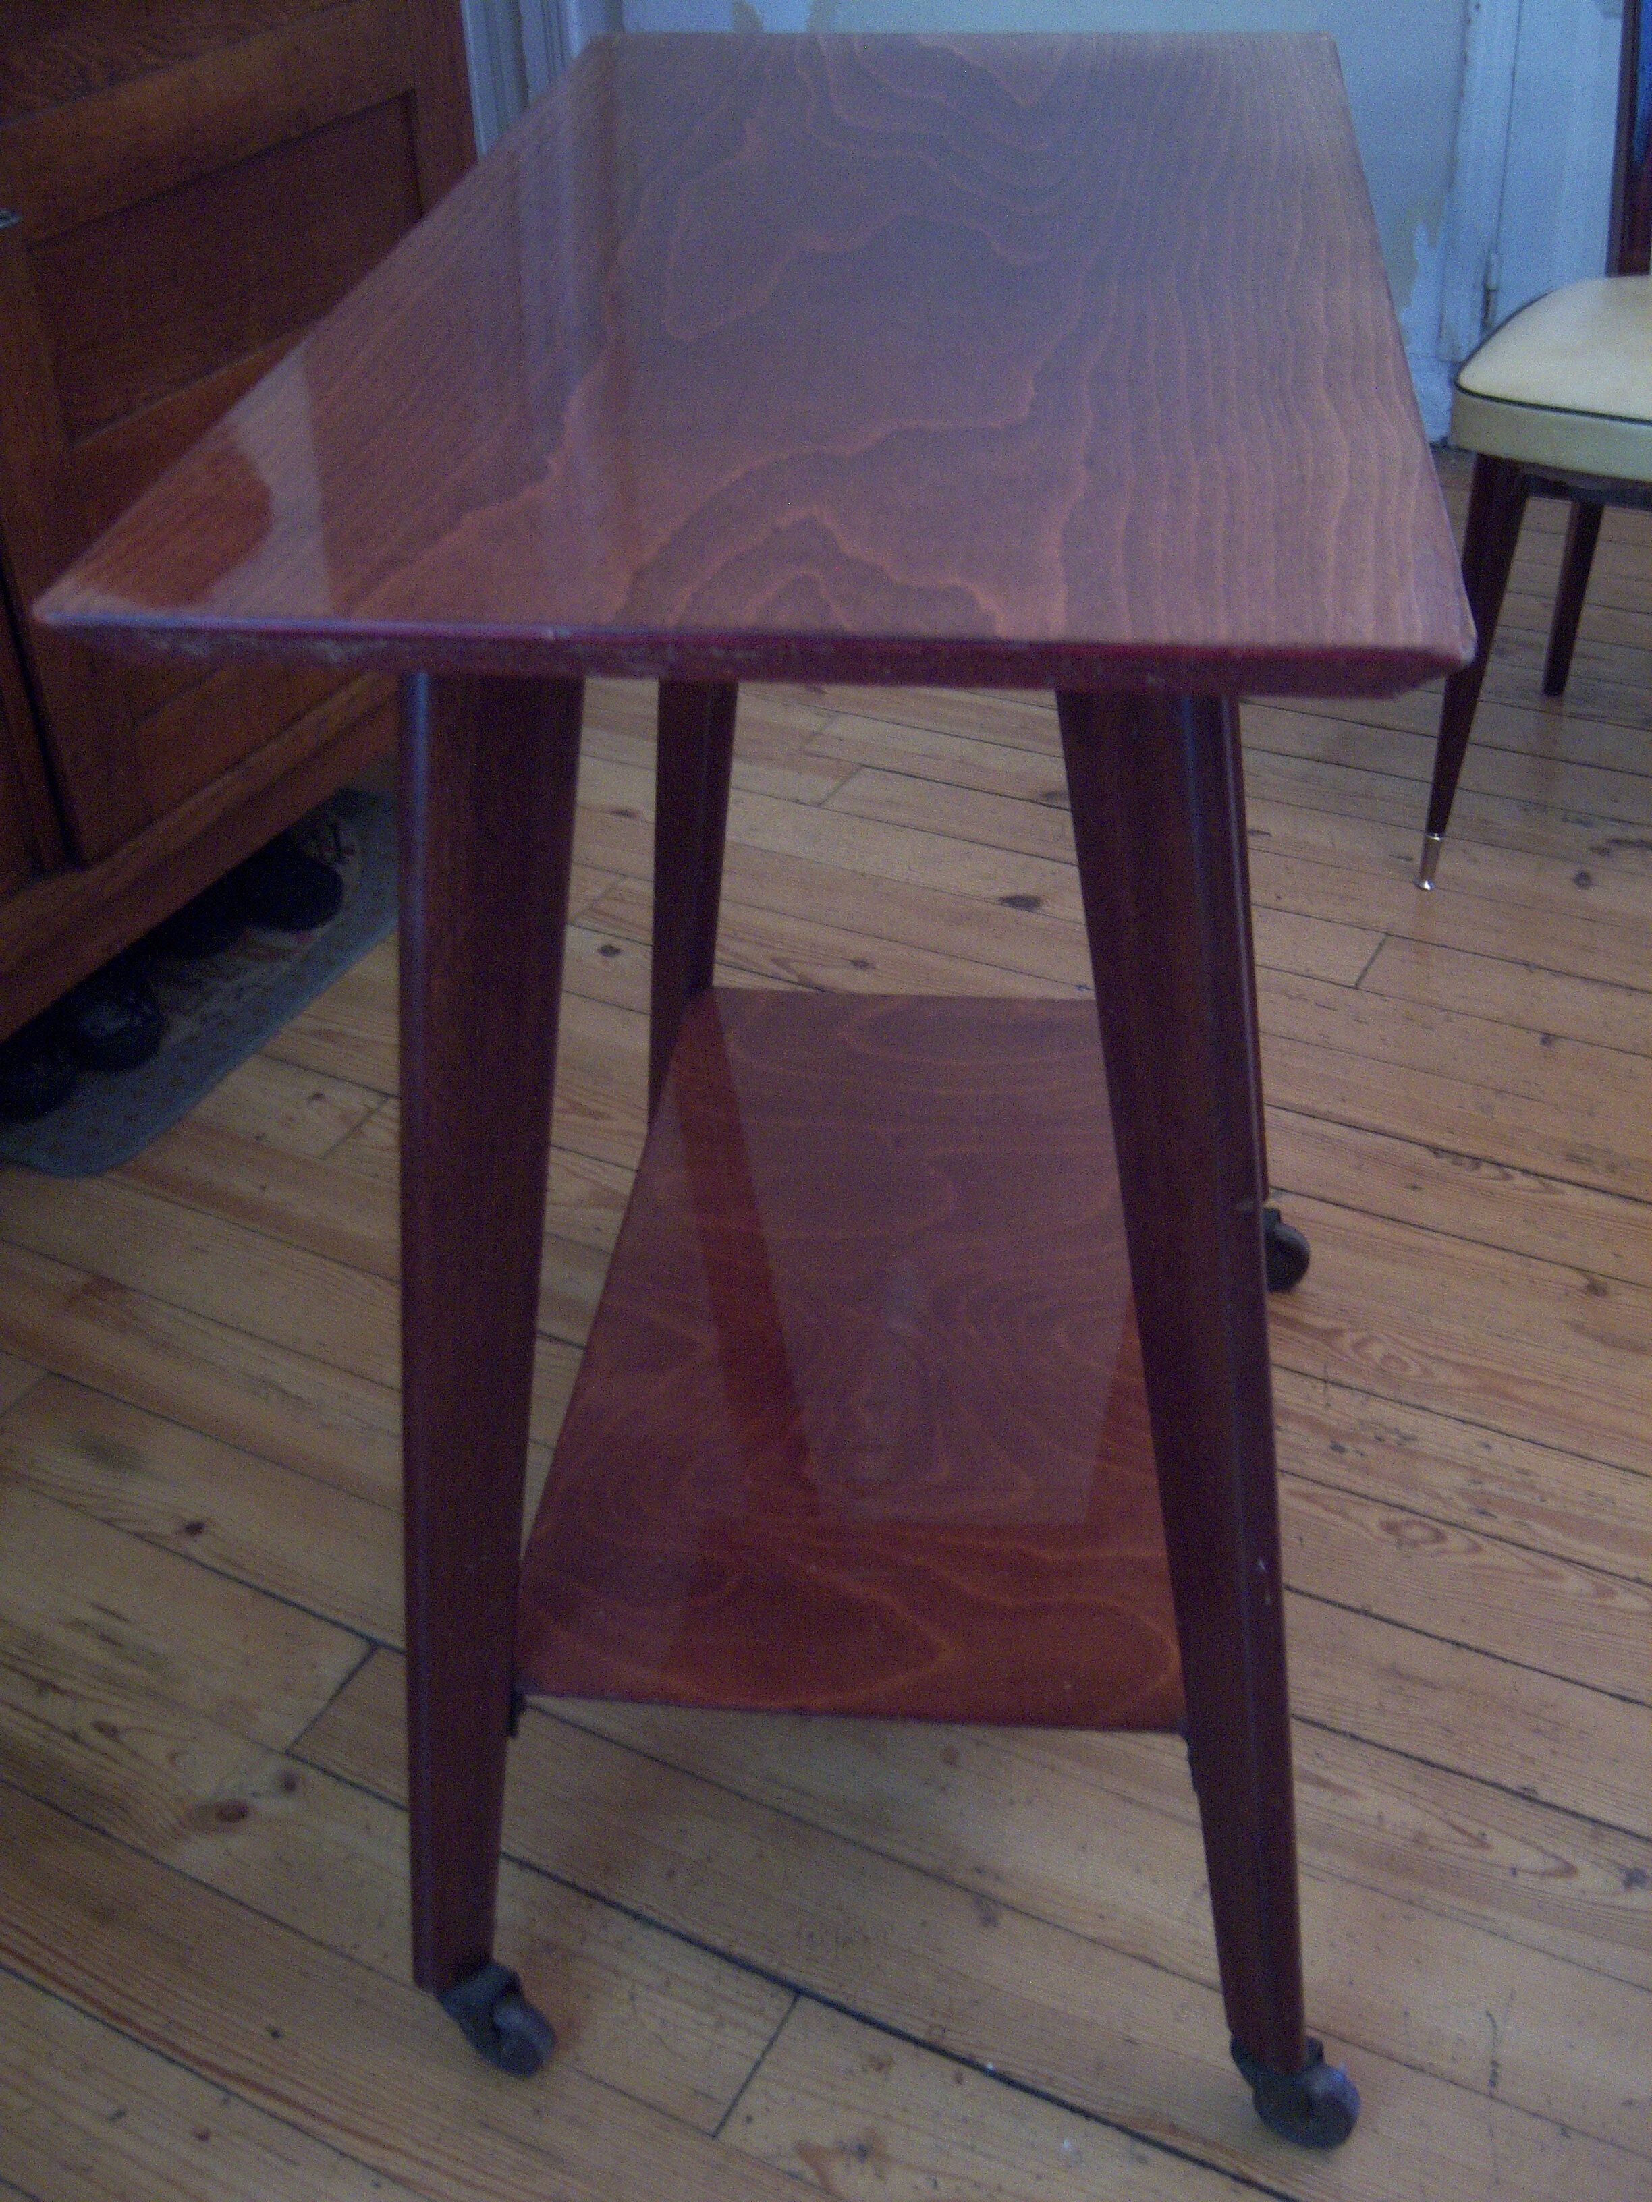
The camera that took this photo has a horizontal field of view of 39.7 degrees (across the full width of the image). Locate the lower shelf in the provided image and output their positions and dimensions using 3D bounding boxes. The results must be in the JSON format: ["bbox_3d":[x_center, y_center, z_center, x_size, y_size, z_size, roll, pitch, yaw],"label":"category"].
[{"bbox_3d":[0.043,0.108,1.234,0.324,0.018,0.570,2,36,7],"label":"lower shelf"}]

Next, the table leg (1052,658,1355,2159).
[{"bbox_3d":[0.160,0.143,0.912,0.036,0.786,0.071,-28,33,-30],"label":"table leg"}]

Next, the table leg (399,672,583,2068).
[{"bbox_3d":[-0.134,0.137,0.934,0.063,0.778,0.058,-16,37,-33],"label":"table leg"}]

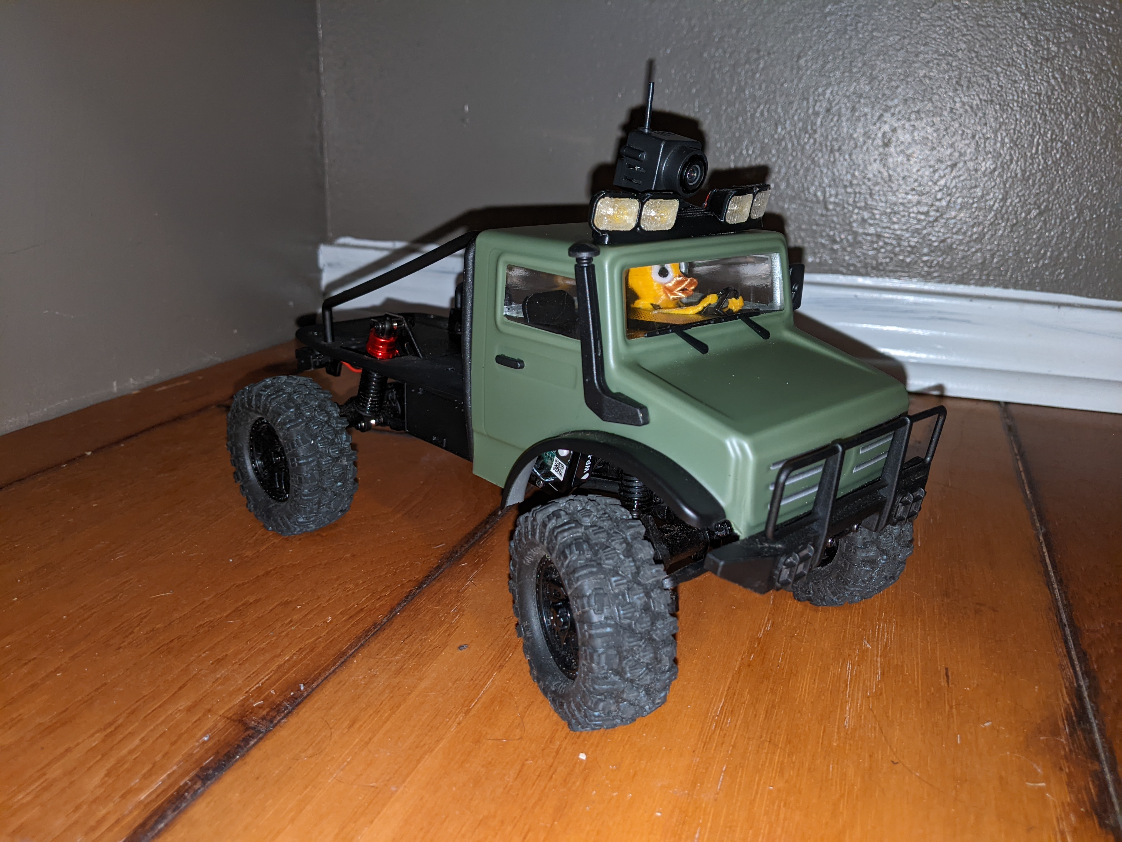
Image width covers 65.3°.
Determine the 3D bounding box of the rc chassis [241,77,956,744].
[{"bbox_3d":[-0.004,-0.028,0.311,0.148,0.168,0.254,-14,24,-41],"label":"rc chassis"}]

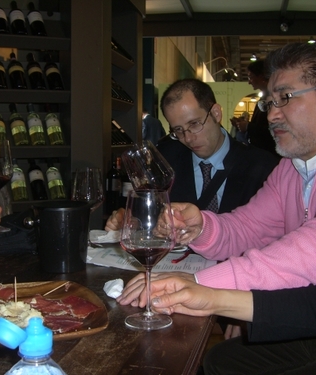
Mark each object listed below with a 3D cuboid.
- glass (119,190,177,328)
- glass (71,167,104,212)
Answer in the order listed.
[{"bbox_3d":[-0.015,0.120,0.944,0.095,0.228,0.095,0,7,0],"label":"glass"},{"bbox_3d":[-0.199,0.051,1.557,0.095,0.226,0.095,0,7,0],"label":"glass"}]

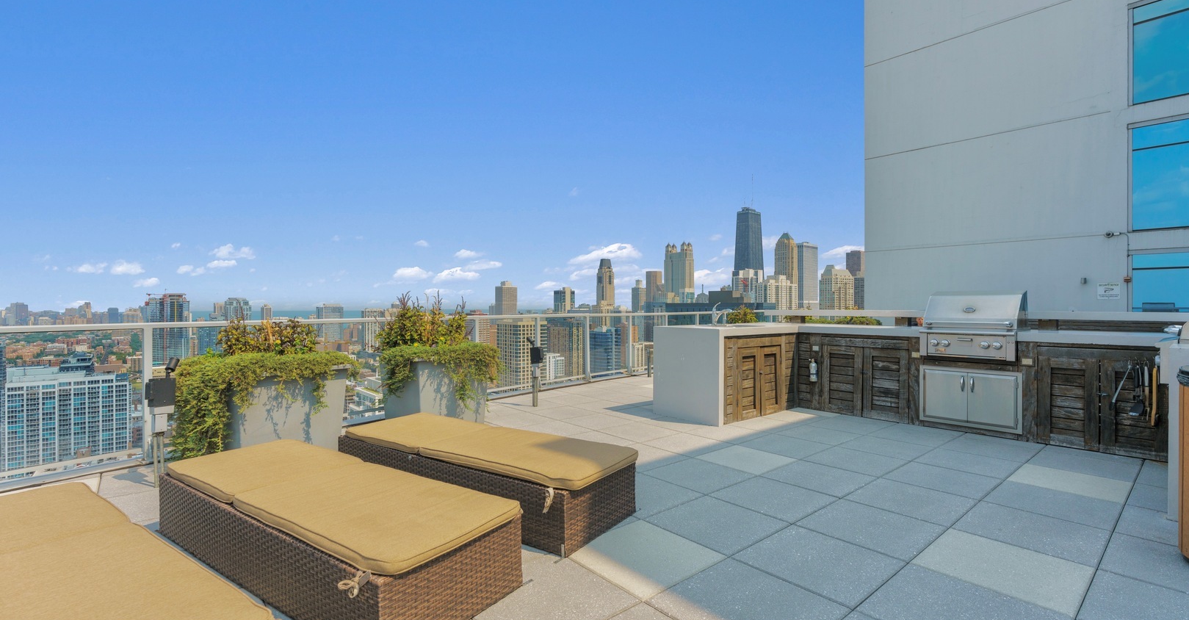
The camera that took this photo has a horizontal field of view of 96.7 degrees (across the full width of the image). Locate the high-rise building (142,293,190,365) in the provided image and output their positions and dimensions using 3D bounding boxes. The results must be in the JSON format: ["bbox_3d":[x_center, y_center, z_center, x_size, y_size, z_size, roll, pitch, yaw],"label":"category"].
[{"bbox_3d":[-791.465,43.850,980.546,56.000,136.000,32.000,-1,0,-41],"label":"high-rise building"}]

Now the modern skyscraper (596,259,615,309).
[{"bbox_3d":[22.342,3.568,1104.818,31.000,209.000,29.000,-1,0,-41],"label":"modern skyscraper"}]

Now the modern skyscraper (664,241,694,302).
[{"bbox_3d":[195.988,-25.785,1219.203,32.000,265.000,62.000,-1,0,-41],"label":"modern skyscraper"}]

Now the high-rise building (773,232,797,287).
[{"bbox_3d":[357.368,-20.943,987.184,28.000,257.000,34.000,-1,0,-41],"label":"high-rise building"}]

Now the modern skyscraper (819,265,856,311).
[{"bbox_3d":[339.183,26.267,739.277,46.000,176.000,25.000,-1,1,-40],"label":"modern skyscraper"}]

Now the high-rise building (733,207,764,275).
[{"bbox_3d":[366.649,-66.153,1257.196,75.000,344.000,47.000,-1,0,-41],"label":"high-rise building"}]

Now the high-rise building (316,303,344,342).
[{"bbox_3d":[-603.367,51.193,1207.994,41.000,131.000,52.000,-1,1,-40],"label":"high-rise building"}]

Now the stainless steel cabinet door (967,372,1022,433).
[{"bbox_3d":[3.763,0.852,4.993,0.040,0.515,0.400,-1,1,-40],"label":"stainless steel cabinet door"}]

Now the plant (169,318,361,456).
[{"bbox_3d":[-2.642,0.586,4.272,0.940,1.020,1.030,0,1,39],"label":"plant"}]

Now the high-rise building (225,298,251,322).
[{"bbox_3d":[-1286.484,36.940,1906.707,66.000,142.000,32.000,-1,0,-41],"label":"high-rise building"}]

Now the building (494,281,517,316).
[{"bbox_3d":[-197.416,27.912,1183.931,36.000,172.000,36.000,-1,1,-40],"label":"building"}]

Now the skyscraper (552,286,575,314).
[{"bbox_3d":[-64.441,22.385,1098.394,31.000,143.000,31.000,-1,1,-40],"label":"skyscraper"}]

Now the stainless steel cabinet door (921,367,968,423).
[{"bbox_3d":[3.505,0.851,5.296,0.040,0.515,0.396,-1,1,-40],"label":"stainless steel cabinet door"}]

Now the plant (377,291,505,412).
[{"bbox_3d":[-1.594,0.397,5.423,0.890,1.100,0.920,0,1,43],"label":"plant"}]

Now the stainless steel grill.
[{"bbox_3d":[3.726,0.139,5.178,0.630,0.645,0.768,-1,0,-43],"label":"stainless steel grill"}]

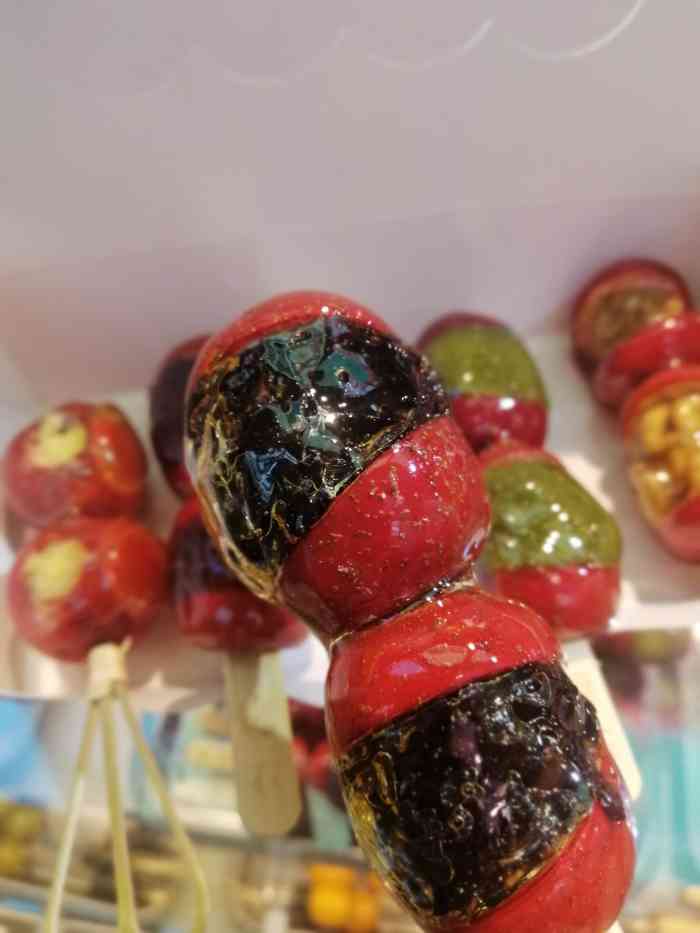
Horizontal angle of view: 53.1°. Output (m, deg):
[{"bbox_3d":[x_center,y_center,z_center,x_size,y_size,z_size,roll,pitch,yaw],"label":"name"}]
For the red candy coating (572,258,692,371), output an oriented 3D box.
[{"bbox_3d":[0.095,-0.050,0.236,0.041,0.041,0.043,-13,56,-7],"label":"red candy coating"}]

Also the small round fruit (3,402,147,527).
[{"bbox_3d":[-0.085,0.000,0.216,0.044,0.044,0.042,-9,65,-4],"label":"small round fruit"}]

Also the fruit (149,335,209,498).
[{"bbox_3d":[-0.044,-0.016,0.227,0.041,0.042,0.049,-9,65,-4],"label":"fruit"}]

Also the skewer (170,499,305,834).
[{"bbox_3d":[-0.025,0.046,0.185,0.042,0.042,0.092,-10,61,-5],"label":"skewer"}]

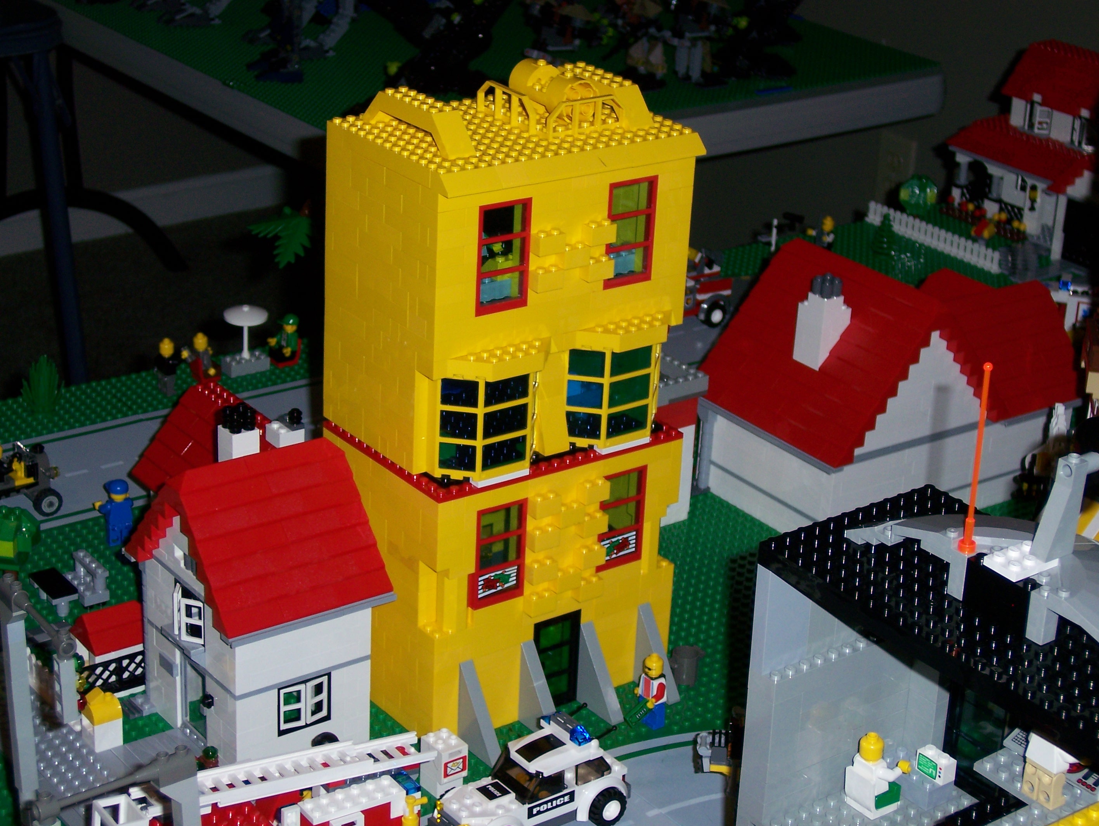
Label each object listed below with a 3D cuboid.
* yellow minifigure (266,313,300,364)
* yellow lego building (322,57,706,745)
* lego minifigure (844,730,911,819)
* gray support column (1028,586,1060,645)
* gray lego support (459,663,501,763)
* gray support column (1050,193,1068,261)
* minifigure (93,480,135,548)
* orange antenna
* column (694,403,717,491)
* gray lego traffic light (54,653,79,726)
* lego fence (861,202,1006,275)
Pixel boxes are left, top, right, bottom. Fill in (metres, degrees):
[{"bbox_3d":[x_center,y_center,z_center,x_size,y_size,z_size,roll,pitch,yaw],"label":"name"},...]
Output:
[{"bbox_3d":[-0.198,-0.055,1.652,0.019,0.037,0.019,-14,29,-34],"label":"yellow minifigure"},{"bbox_3d":[-0.020,-0.012,1.192,0.160,0.342,0.120,-14,29,-34],"label":"yellow lego building"},{"bbox_3d":[0.140,0.150,0.944,0.019,0.037,0.019,-16,30,-33],"label":"lego minifigure"},{"bbox_3d":[0.183,0.075,0.825,0.008,0.021,0.008,-16,30,-33],"label":"gray support column"},{"bbox_3d":[-0.036,0.158,1.167,0.008,0.048,0.032,-14,29,-34],"label":"gray lego support"},{"bbox_3d":[0.448,-0.163,1.952,0.008,0.059,0.008,-14,29,-34],"label":"gray support column"},{"bbox_3d":[-0.268,0.059,1.375,0.021,0.042,0.017,-14,29,-34],"label":"minifigure"},{"bbox_3d":[0.161,0.017,0.838,0.007,0.077,0.007,-16,30,-33],"label":"orange antenna"},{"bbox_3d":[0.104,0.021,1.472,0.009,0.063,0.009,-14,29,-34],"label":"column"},{"bbox_3d":[-0.255,0.145,1.175,0.008,0.038,0.008,-14,29,-34],"label":"gray lego traffic light"},{"bbox_3d":[0.342,-0.158,1.978,0.008,0.019,0.161,-14,29,-34],"label":"lego fence"}]

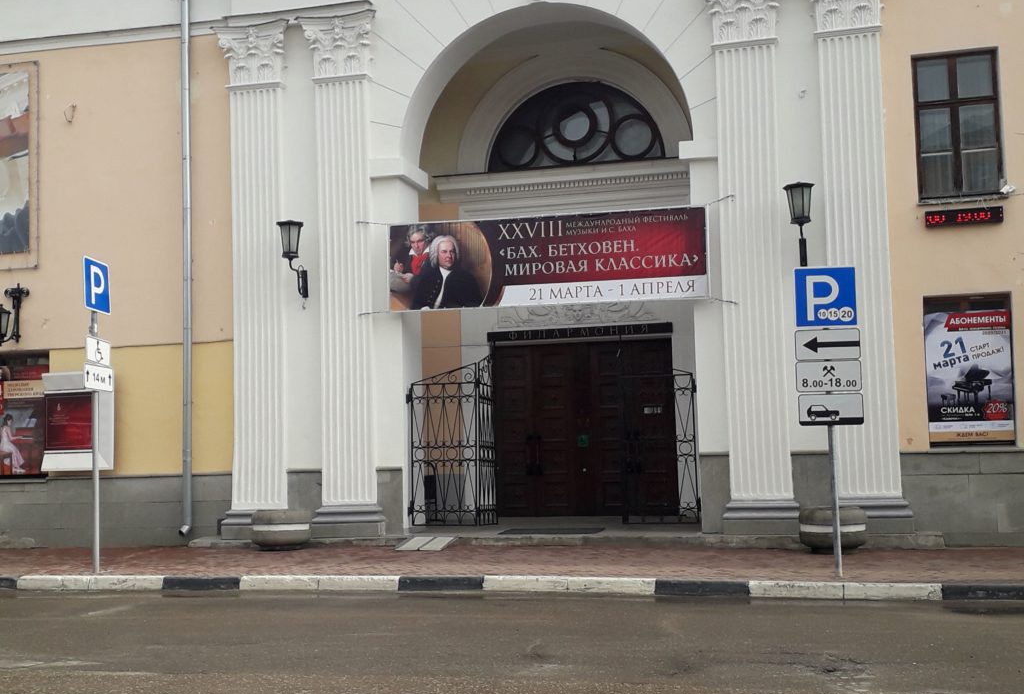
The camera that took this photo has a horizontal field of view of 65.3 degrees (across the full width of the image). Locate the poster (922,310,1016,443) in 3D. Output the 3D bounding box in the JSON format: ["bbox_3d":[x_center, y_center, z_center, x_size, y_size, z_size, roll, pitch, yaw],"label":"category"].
[{"bbox_3d":[5.876,0.386,10.266,1.030,1.660,0.040,-2,-3,8],"label":"poster"}]

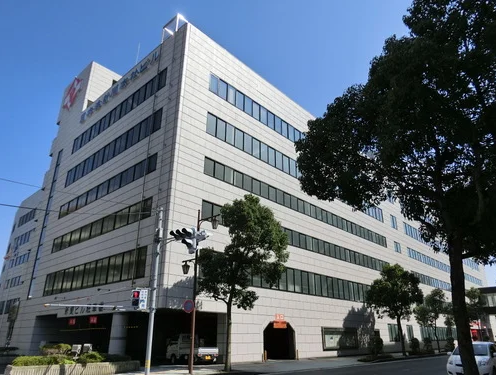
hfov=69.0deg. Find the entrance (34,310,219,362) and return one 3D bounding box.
[{"bbox_3d":[-10.606,11.564,28.021,20.070,3.144,4.600,-19,-29,39],"label":"entrance"}]

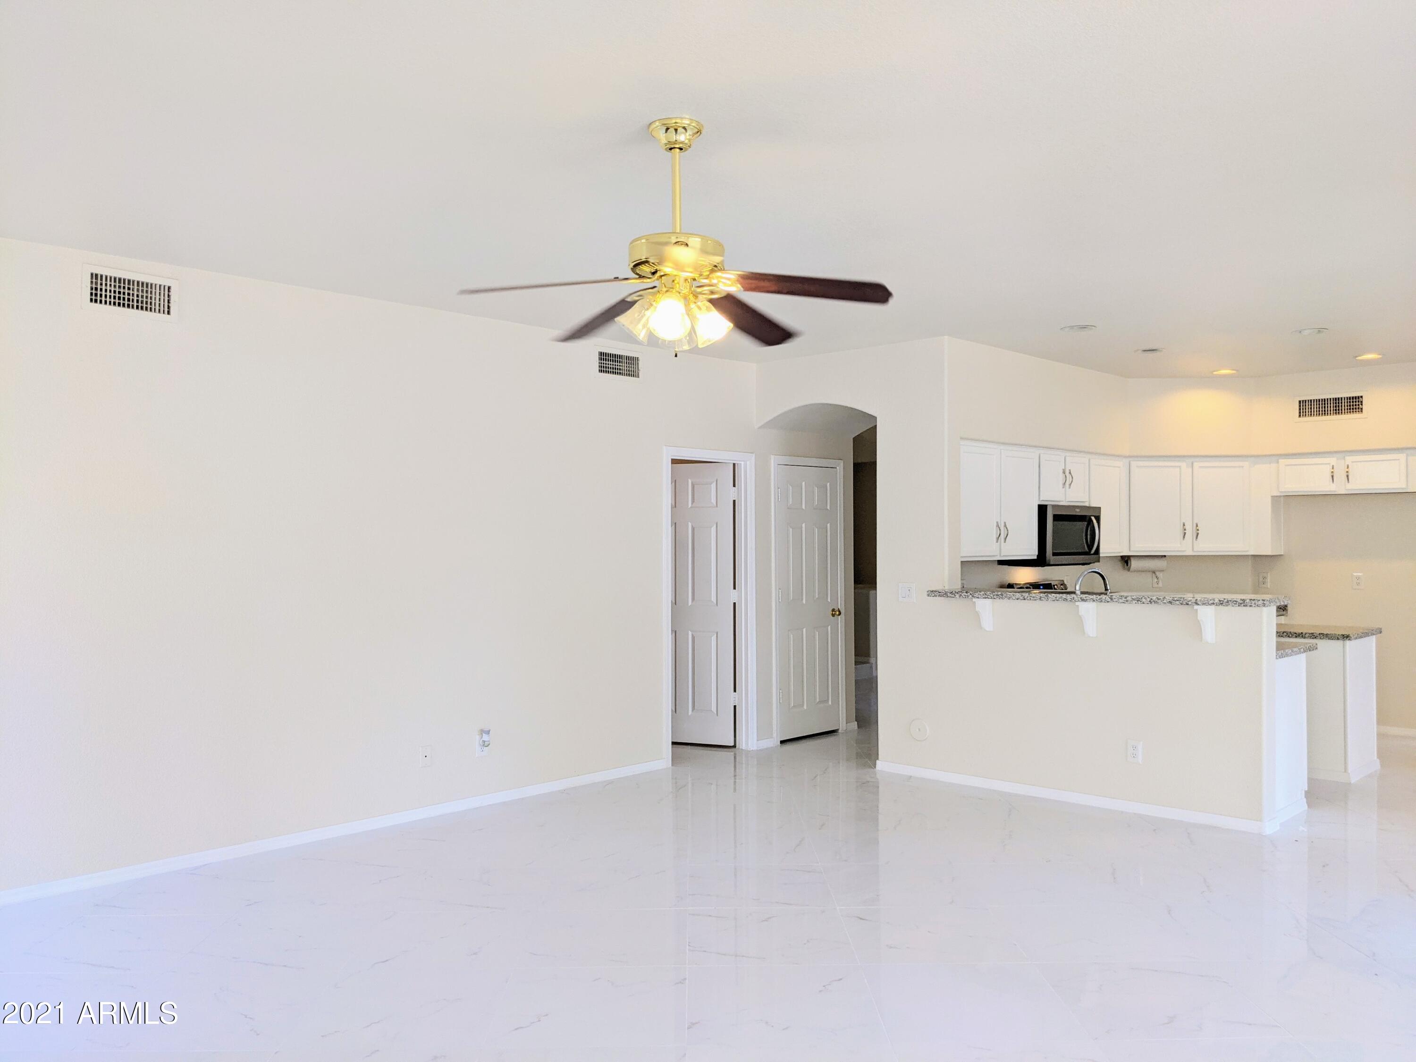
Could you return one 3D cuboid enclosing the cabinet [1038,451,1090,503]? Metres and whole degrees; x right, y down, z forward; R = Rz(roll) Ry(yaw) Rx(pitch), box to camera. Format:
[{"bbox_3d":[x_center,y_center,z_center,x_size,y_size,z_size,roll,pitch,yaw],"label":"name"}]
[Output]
[{"bbox_3d":[2.448,-0.375,8.029,0.335,0.370,0.770,-1,-1,44],"label":"cabinet"}]

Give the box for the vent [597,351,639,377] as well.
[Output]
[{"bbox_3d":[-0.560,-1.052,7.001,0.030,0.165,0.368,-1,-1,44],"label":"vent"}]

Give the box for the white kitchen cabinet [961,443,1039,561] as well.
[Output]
[{"bbox_3d":[1.829,-0.187,7.389,0.335,0.750,0.990,-1,-1,44],"label":"white kitchen cabinet"}]

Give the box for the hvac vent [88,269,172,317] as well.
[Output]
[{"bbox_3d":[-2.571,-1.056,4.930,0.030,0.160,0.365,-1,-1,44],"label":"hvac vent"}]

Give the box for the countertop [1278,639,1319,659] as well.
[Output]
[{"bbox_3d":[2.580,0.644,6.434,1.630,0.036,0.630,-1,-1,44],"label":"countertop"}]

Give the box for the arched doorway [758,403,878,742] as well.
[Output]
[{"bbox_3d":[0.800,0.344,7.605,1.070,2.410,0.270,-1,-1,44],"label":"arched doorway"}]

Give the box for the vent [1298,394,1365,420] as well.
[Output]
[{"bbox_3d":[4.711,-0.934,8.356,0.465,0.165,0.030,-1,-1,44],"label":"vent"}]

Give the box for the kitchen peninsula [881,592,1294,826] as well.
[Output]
[{"bbox_3d":[2.162,0.946,6.525,2.340,1.180,1.020,-1,-1,44],"label":"kitchen peninsula"}]

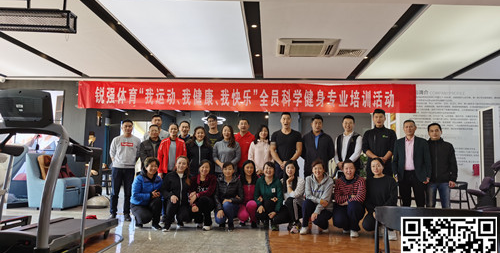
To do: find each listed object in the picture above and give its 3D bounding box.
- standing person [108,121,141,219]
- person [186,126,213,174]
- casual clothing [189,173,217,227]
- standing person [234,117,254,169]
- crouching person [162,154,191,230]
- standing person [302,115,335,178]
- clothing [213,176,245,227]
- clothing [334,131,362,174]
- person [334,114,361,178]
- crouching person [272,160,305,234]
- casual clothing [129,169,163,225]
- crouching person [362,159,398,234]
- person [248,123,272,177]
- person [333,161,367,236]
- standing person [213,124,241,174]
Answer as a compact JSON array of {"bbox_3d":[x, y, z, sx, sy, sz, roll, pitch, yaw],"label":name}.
[{"bbox_3d":[-2.140,0.725,6.650,0.490,1.730,0.300,2,-6,-8],"label":"standing person"},{"bbox_3d":[-0.854,0.808,6.521,0.480,1.617,0.310,2,-6,-5],"label":"person"},{"bbox_3d":[-0.714,1.112,5.864,0.440,0.800,0.550,0,-6,0],"label":"casual clothing"},{"bbox_3d":[-0.087,0.767,6.807,0.500,1.750,0.300,0,-6,1],"label":"standing person"},{"bbox_3d":[-1.151,0.991,5.986,0.500,1.074,0.680,3,-6,-12],"label":"crouching person"},{"bbox_3d":[1.067,0.682,6.162,0.530,1.780,0.320,-1,-6,9],"label":"standing person"},{"bbox_3d":[-0.308,1.127,5.862,0.460,0.774,0.580,1,-6,6],"label":"clothing"},{"bbox_3d":[1.591,0.436,6.300,0.480,0.700,0.300,0,-6,8],"label":"clothing"},{"bbox_3d":[1.521,0.721,6.013,0.500,1.785,0.330,-1,-6,17],"label":"person"},{"bbox_3d":[0.571,1.013,5.780,0.500,1.060,0.700,0,-6,4],"label":"crouching person"},{"bbox_3d":[-1.625,1.081,6.074,0.500,0.787,0.650,4,-6,-20],"label":"casual clothing"},{"bbox_3d":[1.749,0.967,5.226,0.500,1.010,0.620,-2,-7,21],"label":"crouching person"},{"bbox_3d":[0.176,0.790,6.455,0.450,1.638,0.300,2,-6,-5],"label":"person"},{"bbox_3d":[1.441,1.013,5.650,0.530,1.060,0.670,0,-6,8],"label":"person"},{"bbox_3d":[-0.378,0.793,6.402,0.460,1.610,0.290,0,-6,1],"label":"standing person"}]

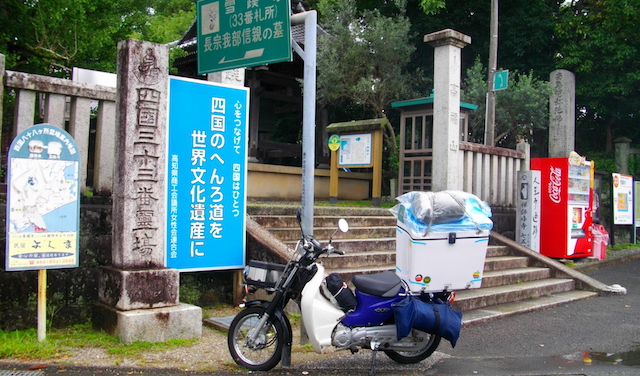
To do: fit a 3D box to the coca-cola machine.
[{"bbox_3d":[4.672,0.382,11.378,0.950,1.830,0.735,1,0,-37],"label":"coca-cola machine"}]

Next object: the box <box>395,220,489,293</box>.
[{"bbox_3d":[0.904,0.500,4.509,0.560,0.430,0.460,-2,9,-8],"label":"box"}]

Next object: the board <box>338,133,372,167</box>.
[{"bbox_3d":[0.576,-0.622,9.550,0.040,0.485,0.680,1,0,-40],"label":"board"}]

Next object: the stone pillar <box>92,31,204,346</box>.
[{"bbox_3d":[-1.603,0.003,5.580,0.730,2.720,0.740,1,0,-40],"label":"stone pillar"}]

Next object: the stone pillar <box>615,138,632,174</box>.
[{"bbox_3d":[7.813,-0.540,15.205,0.370,1.600,0.370,1,0,-40],"label":"stone pillar"}]

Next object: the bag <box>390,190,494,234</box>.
[{"bbox_3d":[0.898,0.183,4.461,0.680,0.250,0.500,-2,9,-8],"label":"bag"}]

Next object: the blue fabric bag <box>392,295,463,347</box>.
[{"bbox_3d":[0.796,0.977,4.380,0.500,0.355,0.210,1,0,-7],"label":"blue fabric bag"}]

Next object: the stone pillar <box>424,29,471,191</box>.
[{"bbox_3d":[2.101,-1.093,9.627,0.510,2.820,0.510,1,0,-40],"label":"stone pillar"}]

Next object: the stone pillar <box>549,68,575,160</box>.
[{"bbox_3d":[5.423,-1.053,13.207,0.420,3.170,0.420,1,0,-40],"label":"stone pillar"}]

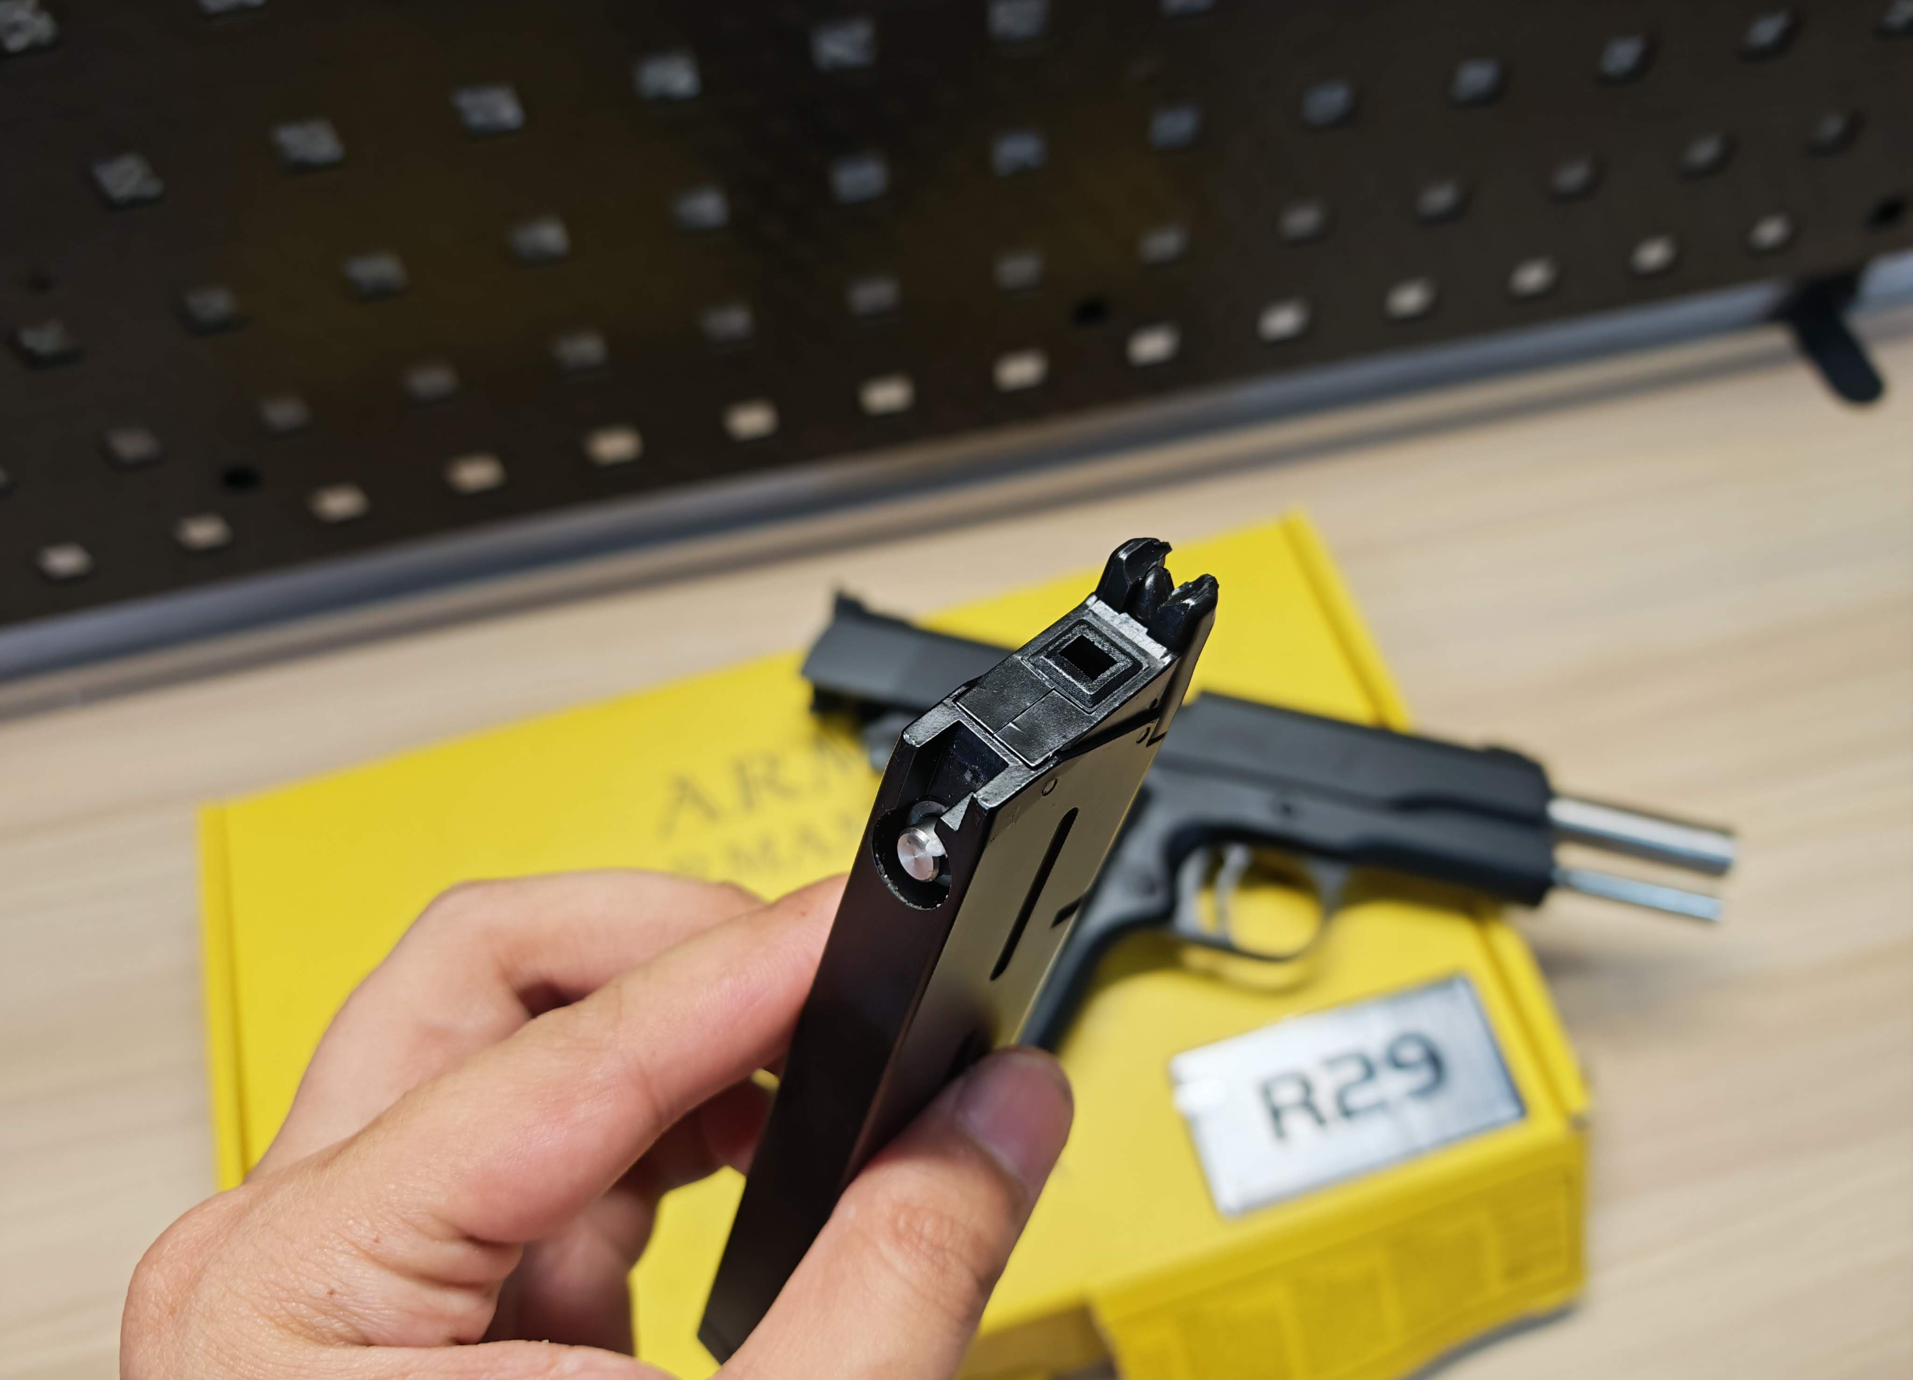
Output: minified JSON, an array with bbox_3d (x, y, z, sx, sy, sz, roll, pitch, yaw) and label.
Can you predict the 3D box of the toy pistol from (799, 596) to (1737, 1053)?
[{"bbox_3d":[0.060,0.056,0.306,0.228,0.035,0.133,13,64,8],"label":"toy pistol"}]

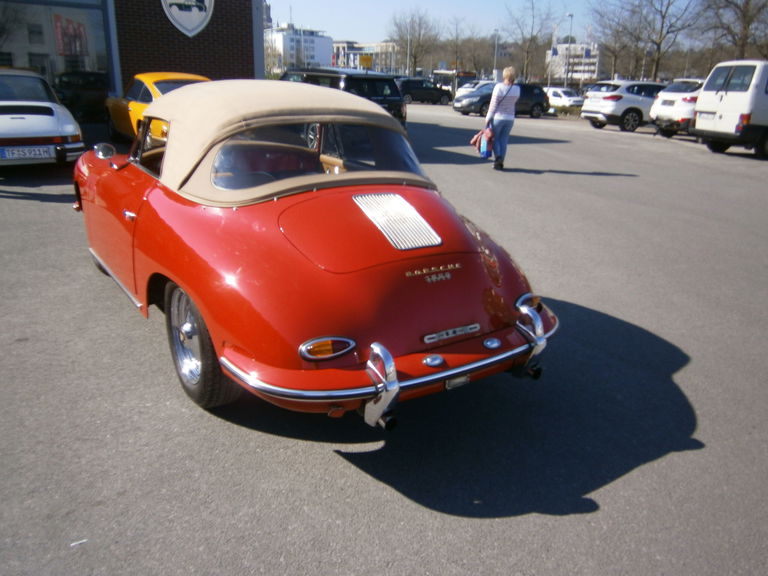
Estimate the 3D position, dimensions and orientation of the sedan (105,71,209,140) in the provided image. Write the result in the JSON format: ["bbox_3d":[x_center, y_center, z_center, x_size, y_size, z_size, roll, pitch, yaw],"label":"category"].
[{"bbox_3d":[-3.482,-2.889,9.679,1.650,1.310,4.200,-13,24,-33],"label":"sedan"}]

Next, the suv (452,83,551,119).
[{"bbox_3d":[5.319,-8.474,25.837,4.400,1.550,1.820,-7,21,-21],"label":"suv"}]

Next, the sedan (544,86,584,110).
[{"bbox_3d":[12.561,-13.762,42.000,1.800,1.620,4.300,-12,23,-31],"label":"sedan"}]

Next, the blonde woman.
[{"bbox_3d":[2.043,-2.821,9.692,0.540,1.660,0.360,2,20,4],"label":"blonde woman"}]

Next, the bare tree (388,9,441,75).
[{"bbox_3d":[2.902,-21.954,54.000,4.900,8.100,4.900,1,19,0],"label":"bare tree"}]

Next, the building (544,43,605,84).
[{"bbox_3d":[85.870,-100.520,260.000,24.000,18.000,16.000,12,22,28],"label":"building"}]

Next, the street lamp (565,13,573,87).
[{"bbox_3d":[14.887,-18.619,47.000,0.650,7.000,0.300,1,19,0],"label":"street lamp"}]

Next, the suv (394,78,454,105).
[{"bbox_3d":[2.635,-12.992,38.000,4.600,1.630,1.850,-7,21,-22],"label":"suv"}]

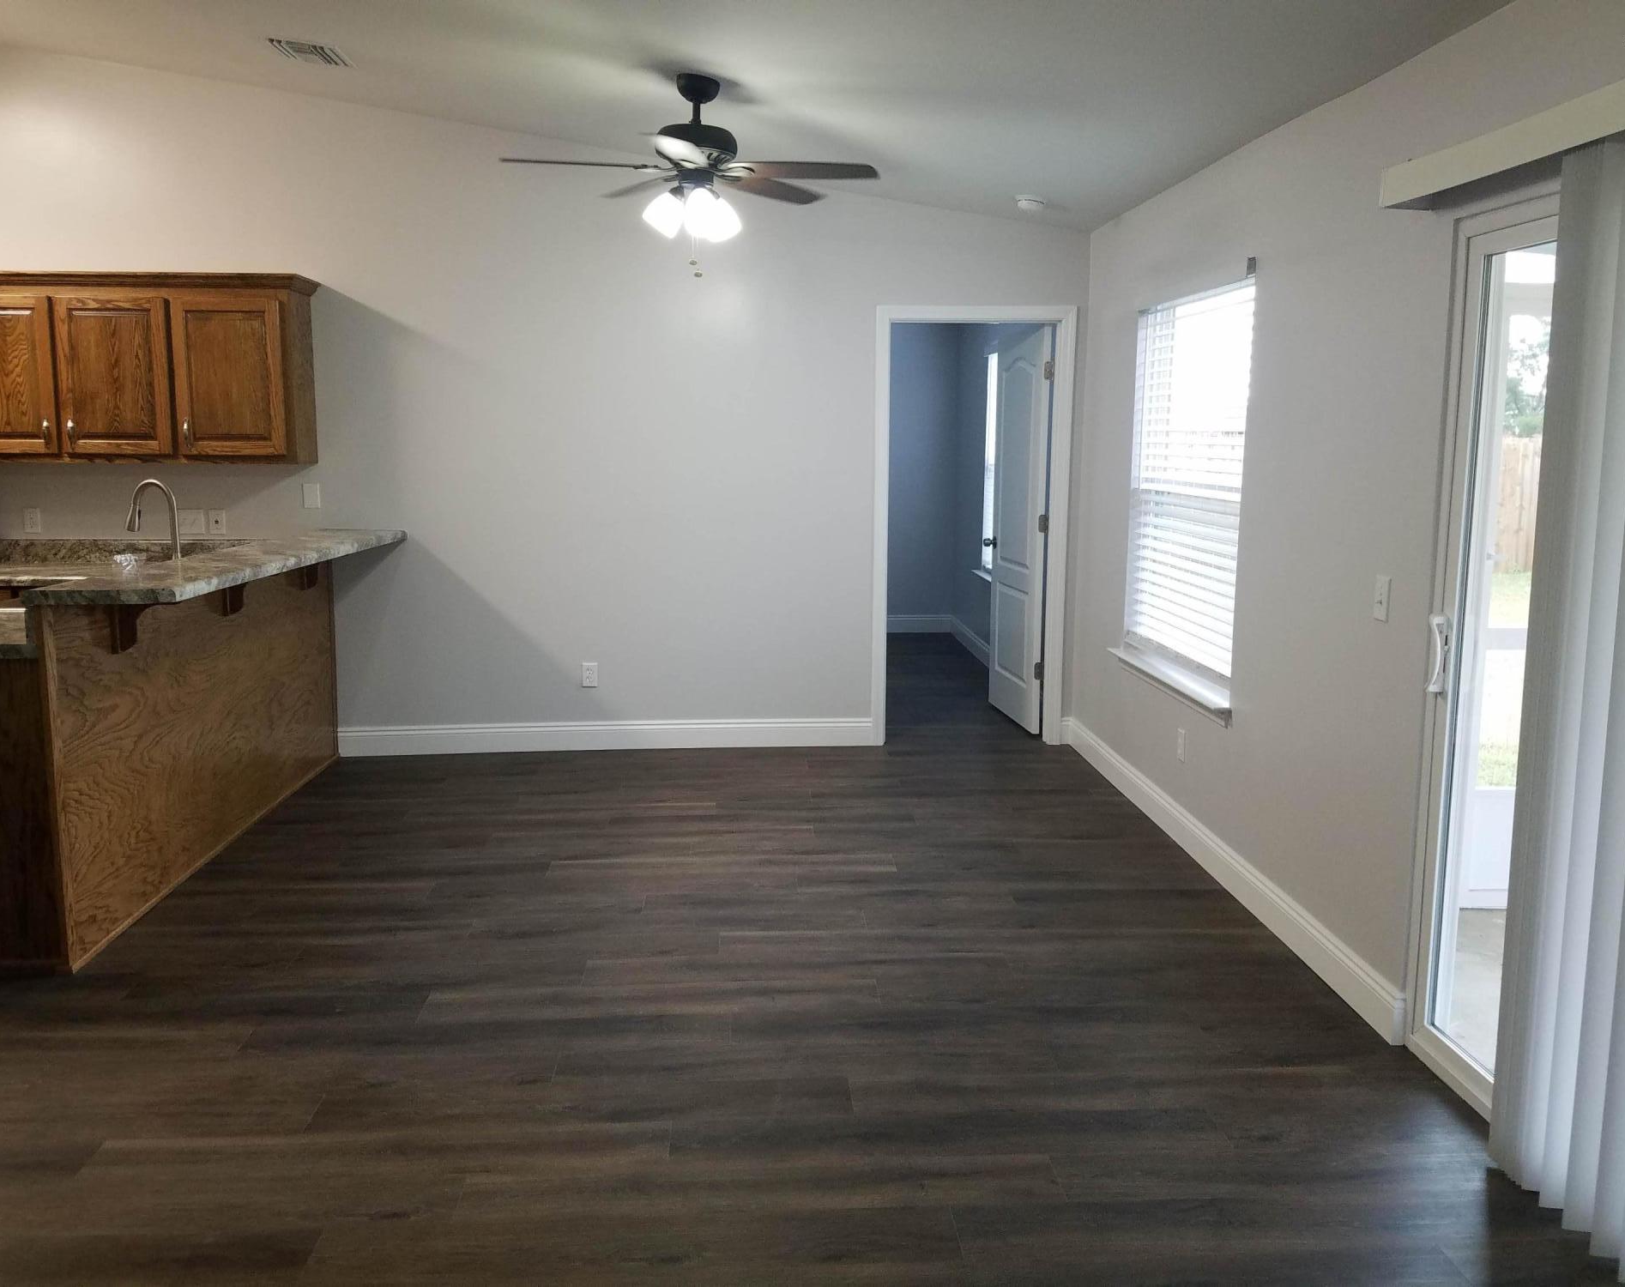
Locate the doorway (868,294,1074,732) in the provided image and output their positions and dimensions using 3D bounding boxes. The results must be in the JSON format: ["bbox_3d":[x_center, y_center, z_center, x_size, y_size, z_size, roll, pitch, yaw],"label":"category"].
[{"bbox_3d":[0.767,-0.544,6.251,0.948,2.110,0.140,-1,9,-3],"label":"doorway"}]

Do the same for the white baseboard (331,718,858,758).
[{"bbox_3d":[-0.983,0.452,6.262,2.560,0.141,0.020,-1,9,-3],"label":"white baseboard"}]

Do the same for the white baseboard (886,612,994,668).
[{"bbox_3d":[0.882,-0.030,9.233,0.490,0.141,1.560,-1,9,-3],"label":"white baseboard"}]

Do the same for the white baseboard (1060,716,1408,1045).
[{"bbox_3d":[1.374,0.687,4.797,0.025,0.141,3.200,-1,9,-3],"label":"white baseboard"}]

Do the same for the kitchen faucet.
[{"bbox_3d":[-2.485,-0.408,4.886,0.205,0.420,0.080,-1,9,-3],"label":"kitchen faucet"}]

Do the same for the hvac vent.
[{"bbox_3d":[-1.911,-2.248,4.936,0.285,0.020,0.300,8,9,-5],"label":"hvac vent"}]

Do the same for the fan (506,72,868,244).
[{"bbox_3d":[-0.419,-1.676,4.463,1.280,0.565,1.280,-1,9,-3],"label":"fan"}]

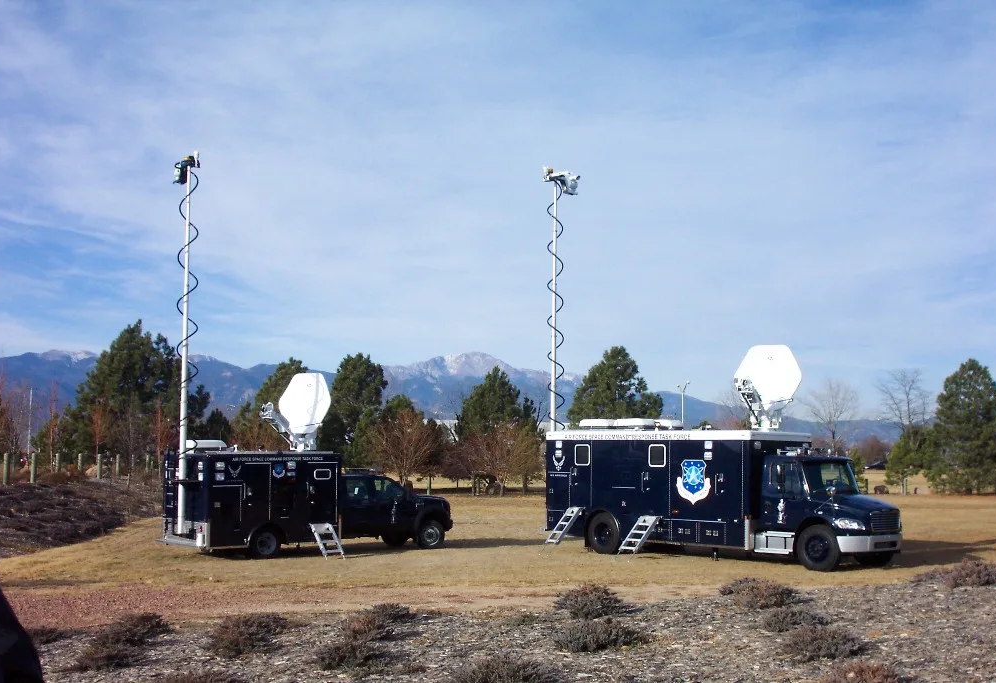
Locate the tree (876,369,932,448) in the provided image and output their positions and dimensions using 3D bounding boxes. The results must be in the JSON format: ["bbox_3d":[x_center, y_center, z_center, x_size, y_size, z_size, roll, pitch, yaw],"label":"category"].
[{"bbox_3d":[27.736,5.853,91.000,4.000,8.100,4.000,0,-5,0],"label":"tree"}]

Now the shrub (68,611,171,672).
[{"bbox_3d":[-4.020,3.186,14.200,1.083,0.577,1.200,1,-5,0],"label":"shrub"}]

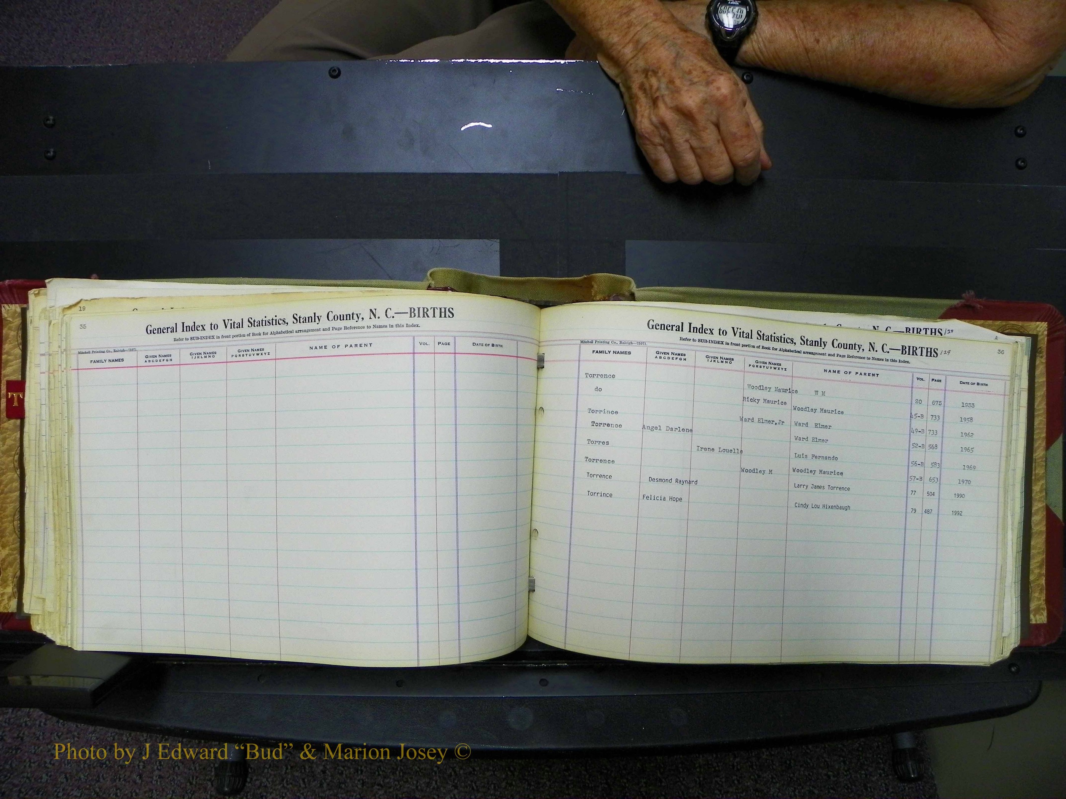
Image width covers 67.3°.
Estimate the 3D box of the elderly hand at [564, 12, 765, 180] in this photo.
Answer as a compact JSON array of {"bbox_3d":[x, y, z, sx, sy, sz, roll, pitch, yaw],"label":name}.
[{"bbox_3d":[0.115,-0.224,0.610,0.095,0.070,0.155,-32,90,0],"label":"elderly hand"}]

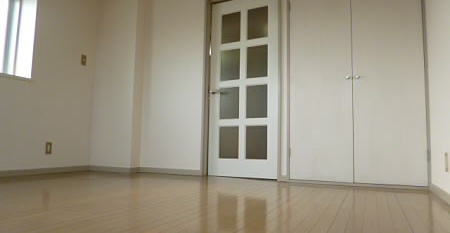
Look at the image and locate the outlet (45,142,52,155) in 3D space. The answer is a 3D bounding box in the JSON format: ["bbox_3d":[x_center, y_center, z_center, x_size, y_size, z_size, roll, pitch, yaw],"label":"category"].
[{"bbox_3d":[-1.765,0.321,3.130,0.010,0.122,0.072,-1,-6,24],"label":"outlet"}]

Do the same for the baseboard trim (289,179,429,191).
[{"bbox_3d":[1.102,0.584,2.670,1.098,0.029,0.020,-1,-6,24],"label":"baseboard trim"}]

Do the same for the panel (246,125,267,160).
[{"bbox_3d":[0.318,0.262,3.121,0.223,0.332,0.015,-2,-6,26],"label":"panel"}]

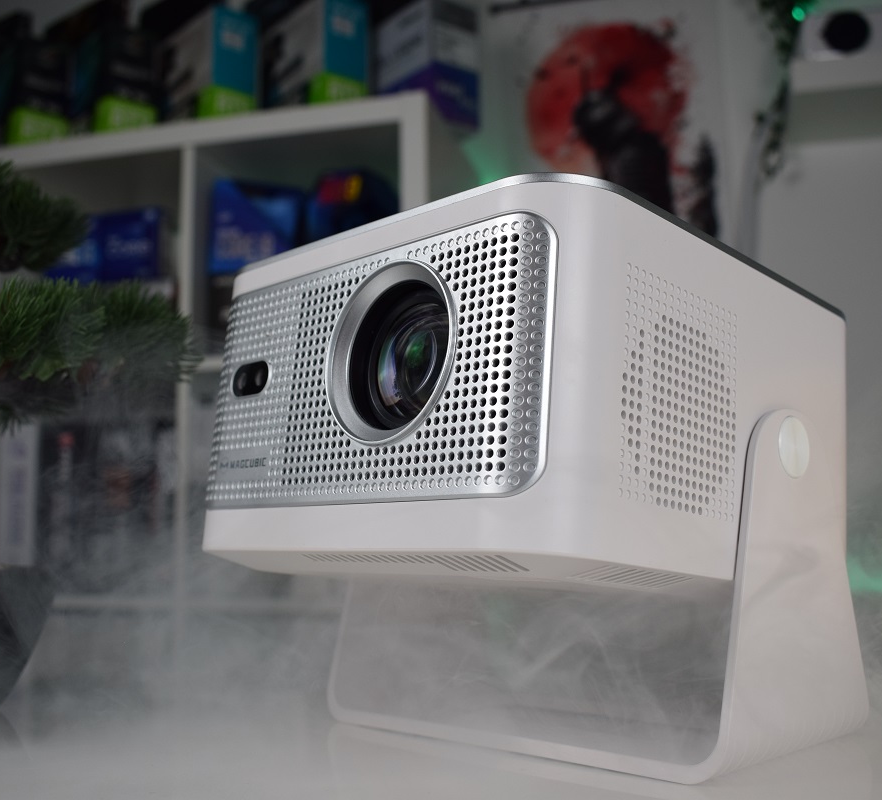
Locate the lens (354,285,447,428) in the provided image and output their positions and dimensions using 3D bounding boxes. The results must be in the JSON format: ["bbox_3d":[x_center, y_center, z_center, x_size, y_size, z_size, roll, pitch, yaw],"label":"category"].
[{"bbox_3d":[-0.007,-0.016,0.443,0.035,0.063,0.063,16,-17,-42],"label":"lens"}]

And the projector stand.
[{"bbox_3d":[0.071,0.095,0.552,0.141,0.156,0.255,7,-11,-44],"label":"projector stand"}]

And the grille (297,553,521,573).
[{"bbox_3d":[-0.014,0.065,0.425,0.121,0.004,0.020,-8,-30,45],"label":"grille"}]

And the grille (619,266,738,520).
[{"bbox_3d":[0.098,-0.001,0.422,0.083,0.093,0.005,16,-17,-42],"label":"grille"}]

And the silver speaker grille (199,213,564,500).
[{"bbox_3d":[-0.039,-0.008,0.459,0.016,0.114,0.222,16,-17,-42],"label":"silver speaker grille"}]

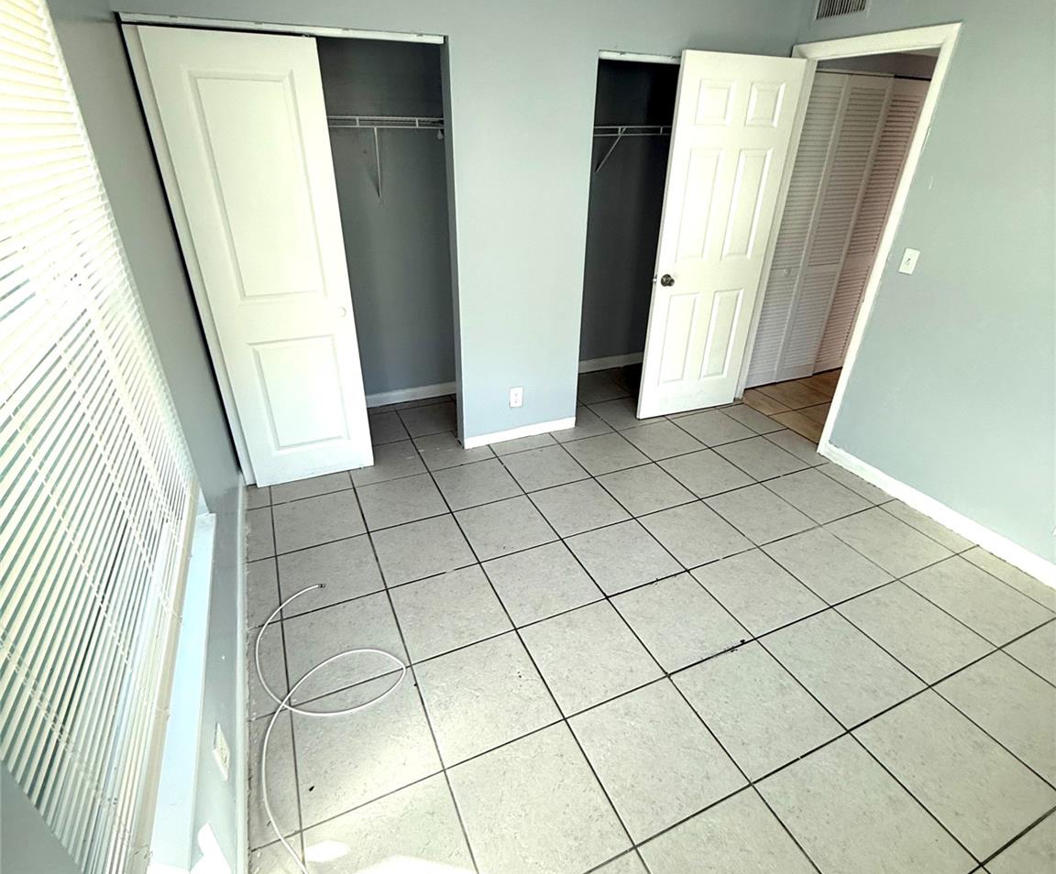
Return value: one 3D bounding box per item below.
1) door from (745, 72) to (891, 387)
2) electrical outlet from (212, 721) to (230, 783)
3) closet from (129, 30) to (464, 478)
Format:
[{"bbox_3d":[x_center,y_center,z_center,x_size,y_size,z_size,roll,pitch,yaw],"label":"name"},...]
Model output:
[{"bbox_3d":[1.897,-1.284,3.855,0.773,1.973,0.033,-12,31,-21],"label":"door"},{"bbox_3d":[-0.791,0.813,1.468,0.014,0.127,0.086,-12,31,-21],"label":"electrical outlet"},{"bbox_3d":[-1.067,-0.869,3.007,1.194,2.030,0.736,-12,31,-21],"label":"closet"}]

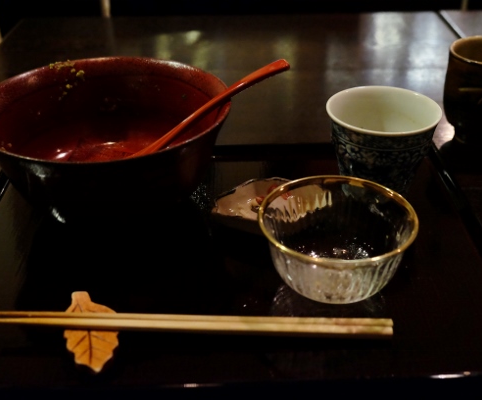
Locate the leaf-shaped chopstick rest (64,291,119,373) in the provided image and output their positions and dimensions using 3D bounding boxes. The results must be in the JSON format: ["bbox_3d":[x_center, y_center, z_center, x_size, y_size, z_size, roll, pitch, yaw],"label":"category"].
[{"bbox_3d":[-0.083,0.072,0.328,0.030,0.013,0.059,-11,36,-16],"label":"leaf-shaped chopstick rest"}]

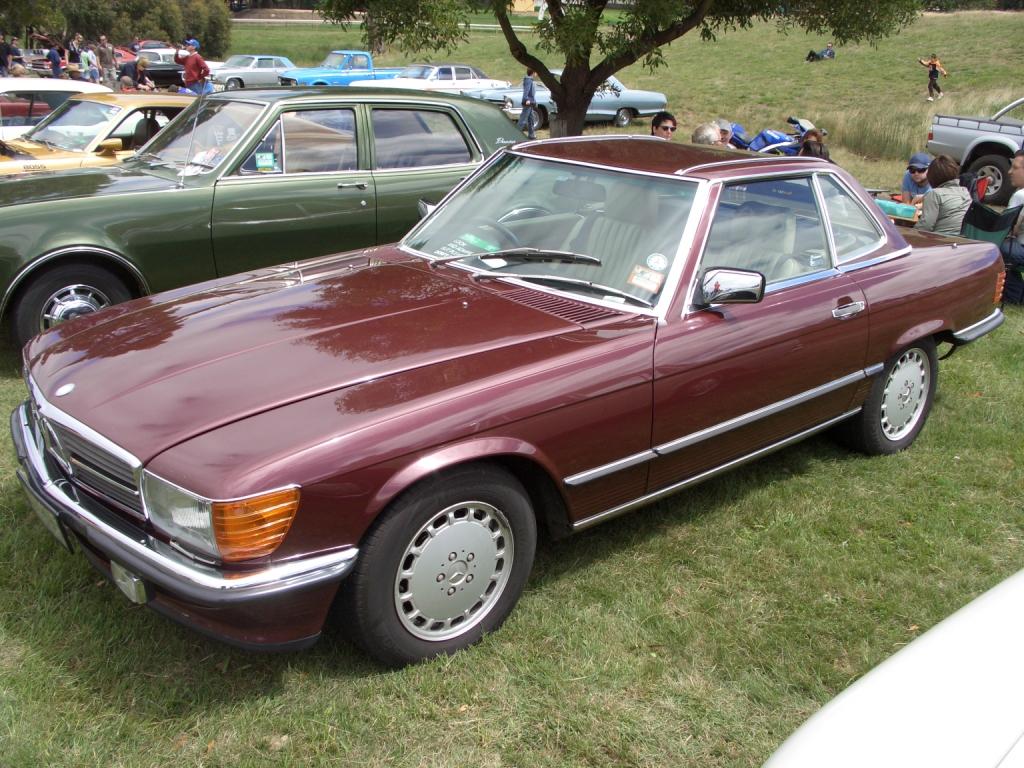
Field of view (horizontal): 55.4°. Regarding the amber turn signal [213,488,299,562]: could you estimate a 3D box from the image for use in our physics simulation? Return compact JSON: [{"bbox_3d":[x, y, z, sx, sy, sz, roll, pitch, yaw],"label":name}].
[{"bbox_3d":[-0.595,0.328,2.298,0.182,0.172,0.120,-14,24,-38],"label":"amber turn signal"}]

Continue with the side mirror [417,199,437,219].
[{"bbox_3d":[-0.392,-0.767,4.396,0.085,0.105,0.190,-8,21,-25],"label":"side mirror"}]

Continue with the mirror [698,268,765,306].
[{"bbox_3d":[0.718,-0.321,3.175,0.195,0.105,0.085,10,21,25],"label":"mirror"}]

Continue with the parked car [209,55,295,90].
[{"bbox_3d":[-9.350,-11.200,35.400,1.860,1.410,4.800,15,23,36],"label":"parked car"}]

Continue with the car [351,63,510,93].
[{"bbox_3d":[-2.530,-9.360,30.700,5.000,1.420,1.880,-14,24,-38],"label":"car"}]

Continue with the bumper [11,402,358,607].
[{"bbox_3d":[-1.144,0.290,2.909,0.530,0.125,1.760,-14,24,-38],"label":"bumper"}]

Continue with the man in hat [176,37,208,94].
[{"bbox_3d":[-6.120,-5.730,18.884,0.580,1.780,0.520,-3,19,-11],"label":"man in hat"}]

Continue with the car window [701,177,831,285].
[{"bbox_3d":[0.868,-0.517,3.478,0.850,0.410,0.050,-14,1,-38],"label":"car window"}]

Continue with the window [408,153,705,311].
[{"bbox_3d":[0.132,-0.645,3.736,1.380,0.100,0.550,21,69,46],"label":"window"}]

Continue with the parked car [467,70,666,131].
[{"bbox_3d":[1.466,-7.440,25.390,5.420,1.420,2.000,-12,22,-34],"label":"parked car"}]

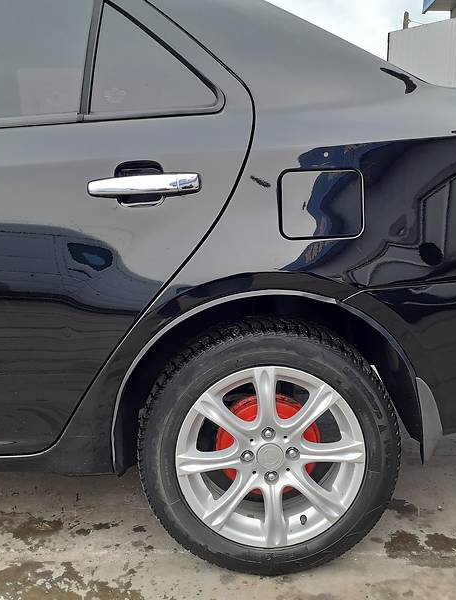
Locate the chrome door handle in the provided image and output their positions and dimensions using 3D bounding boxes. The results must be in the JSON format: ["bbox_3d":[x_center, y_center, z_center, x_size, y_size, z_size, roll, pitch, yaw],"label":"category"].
[{"bbox_3d":[-0.172,-0.234,1.276,0.230,0.047,0.045,-2,9,0],"label":"chrome door handle"}]

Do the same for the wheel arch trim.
[{"bbox_3d":[0.100,0.169,1.367,0.709,0.388,0.080,-1,9,0],"label":"wheel arch trim"}]

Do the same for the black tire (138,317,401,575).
[{"bbox_3d":[0.095,0.342,1.494,0.610,0.610,0.200,-1,9,0],"label":"black tire"}]

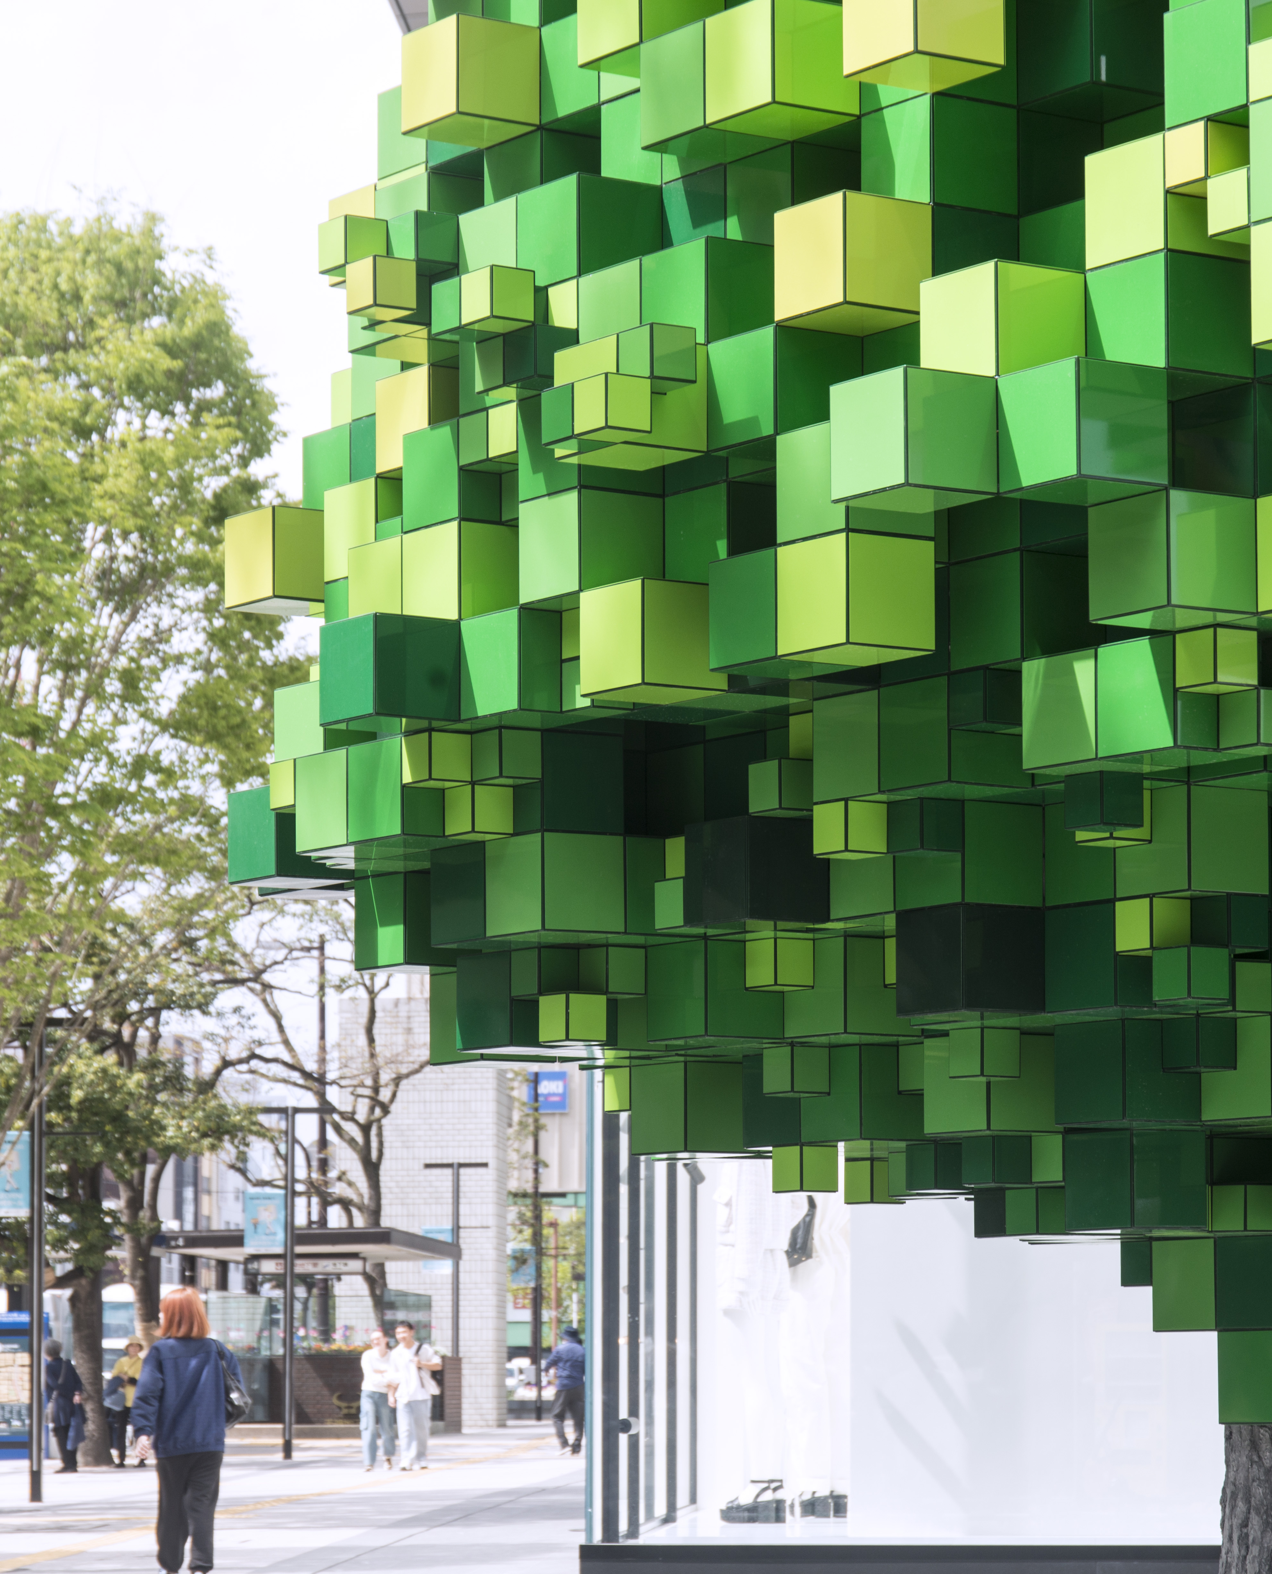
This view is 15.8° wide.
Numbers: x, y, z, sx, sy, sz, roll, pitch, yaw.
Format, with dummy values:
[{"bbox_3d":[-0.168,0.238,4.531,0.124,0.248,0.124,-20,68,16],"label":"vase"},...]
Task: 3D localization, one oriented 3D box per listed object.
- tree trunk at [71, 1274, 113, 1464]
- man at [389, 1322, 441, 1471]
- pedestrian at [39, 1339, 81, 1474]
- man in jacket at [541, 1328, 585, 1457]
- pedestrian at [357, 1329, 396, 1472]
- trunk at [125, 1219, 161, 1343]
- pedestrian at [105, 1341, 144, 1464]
[{"bbox_3d":[-6.612,7.096,55.800,0.490,2.320,0.460,0,-6,0],"label":"tree trunk"},{"bbox_3d":[-2.535,7.021,52.800,0.560,1.710,0.420,-1,-7,11],"label":"man"},{"bbox_3d":[-6.570,7.097,52.500,0.420,1.540,0.520,-6,-9,44],"label":"pedestrian"},{"bbox_3d":[-0.936,7.978,60.500,0.560,1.700,0.420,2,-6,-14],"label":"man in jacket"},{"bbox_3d":[-2.991,7.063,52.800,0.450,1.610,0.400,-1,-7,11],"label":"pedestrian"},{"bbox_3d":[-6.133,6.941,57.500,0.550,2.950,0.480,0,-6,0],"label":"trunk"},{"bbox_3d":[-6.109,7.376,55.000,0.480,1.580,0.360,-1,-6,6],"label":"pedestrian"}]

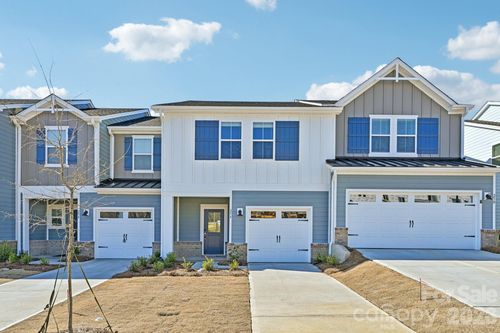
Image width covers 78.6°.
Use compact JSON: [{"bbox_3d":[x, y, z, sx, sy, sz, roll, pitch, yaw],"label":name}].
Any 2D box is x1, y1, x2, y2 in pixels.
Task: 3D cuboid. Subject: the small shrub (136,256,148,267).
[{"bbox_3d":[-4.083,3.618,11.600,0.418,0.399,0.420,0,0,0],"label":"small shrub"}]

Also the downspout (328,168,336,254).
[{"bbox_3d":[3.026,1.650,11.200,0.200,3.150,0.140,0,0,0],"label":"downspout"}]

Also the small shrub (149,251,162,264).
[{"bbox_3d":[-3.744,3.615,12.100,0.515,0.535,0.500,0,0,0],"label":"small shrub"}]

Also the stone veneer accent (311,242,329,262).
[{"bbox_3d":[2.785,3.461,12.150,0.716,0.796,0.160,0,0,0],"label":"stone veneer accent"}]

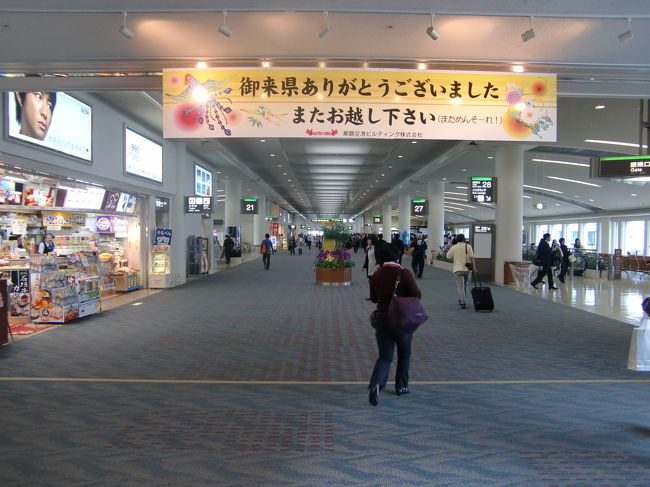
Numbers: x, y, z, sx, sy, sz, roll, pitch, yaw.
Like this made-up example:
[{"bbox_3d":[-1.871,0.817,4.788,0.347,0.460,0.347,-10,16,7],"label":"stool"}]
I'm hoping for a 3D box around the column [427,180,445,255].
[{"bbox_3d":[6.358,-1.188,29.759,0.930,4.780,0.930,0,1,0],"label":"column"}]

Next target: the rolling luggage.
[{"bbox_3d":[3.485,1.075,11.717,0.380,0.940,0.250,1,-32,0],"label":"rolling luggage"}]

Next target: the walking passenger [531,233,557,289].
[{"bbox_3d":[6.875,0.553,16.500,0.780,1.750,0.550,0,1,-3],"label":"walking passenger"}]

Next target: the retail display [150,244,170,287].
[{"bbox_3d":[-5.002,0.683,15.939,0.520,1.330,0.520,0,1,0],"label":"retail display"}]

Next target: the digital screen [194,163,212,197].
[{"bbox_3d":[-4.875,-2.468,21.192,0.120,1.180,2.900,0,1,0],"label":"digital screen"}]

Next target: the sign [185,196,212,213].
[{"bbox_3d":[-4.161,-1.271,17.400,0.960,0.560,0.170,0,1,0],"label":"sign"}]

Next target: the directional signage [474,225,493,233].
[{"bbox_3d":[5.699,-0.529,18.900,0.650,0.290,0.150,0,1,0],"label":"directional signage"}]

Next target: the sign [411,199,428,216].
[{"bbox_3d":[5.447,-2.023,30.200,0.950,0.950,0.200,0,1,0],"label":"sign"}]

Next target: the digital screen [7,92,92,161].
[{"bbox_3d":[-4.956,-2.268,9.644,0.120,1.200,2.950,0,1,0],"label":"digital screen"}]

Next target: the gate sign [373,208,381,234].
[{"bbox_3d":[5.445,-2.414,54.000,0.950,1.000,0.200,0,1,0],"label":"gate sign"}]

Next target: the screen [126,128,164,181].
[{"bbox_3d":[-4.923,-2.349,14.393,0.120,1.180,2.900,0,1,0],"label":"screen"}]

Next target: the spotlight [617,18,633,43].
[{"bbox_3d":[3.020,-2.148,5.300,0.150,0.220,0.100,1,1,37],"label":"spotlight"}]

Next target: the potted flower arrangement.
[{"bbox_3d":[0.316,0.764,17.500,1.280,1.220,1.280,0,1,0],"label":"potted flower arrangement"}]

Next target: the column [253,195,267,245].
[{"bbox_3d":[-5.265,-1.462,42.900,1.000,4.830,1.000,0,1,0],"label":"column"}]

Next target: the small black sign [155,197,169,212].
[{"bbox_3d":[-5.200,-1.231,16.850,0.120,0.430,1.250,0,1,0],"label":"small black sign"}]

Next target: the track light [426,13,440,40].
[{"bbox_3d":[0.960,-1.920,4.650,0.090,0.250,0.130,1,1,37],"label":"track light"}]

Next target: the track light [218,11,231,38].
[{"bbox_3d":[-0.857,-1.875,4.500,0.075,0.210,0.125,1,1,30],"label":"track light"}]

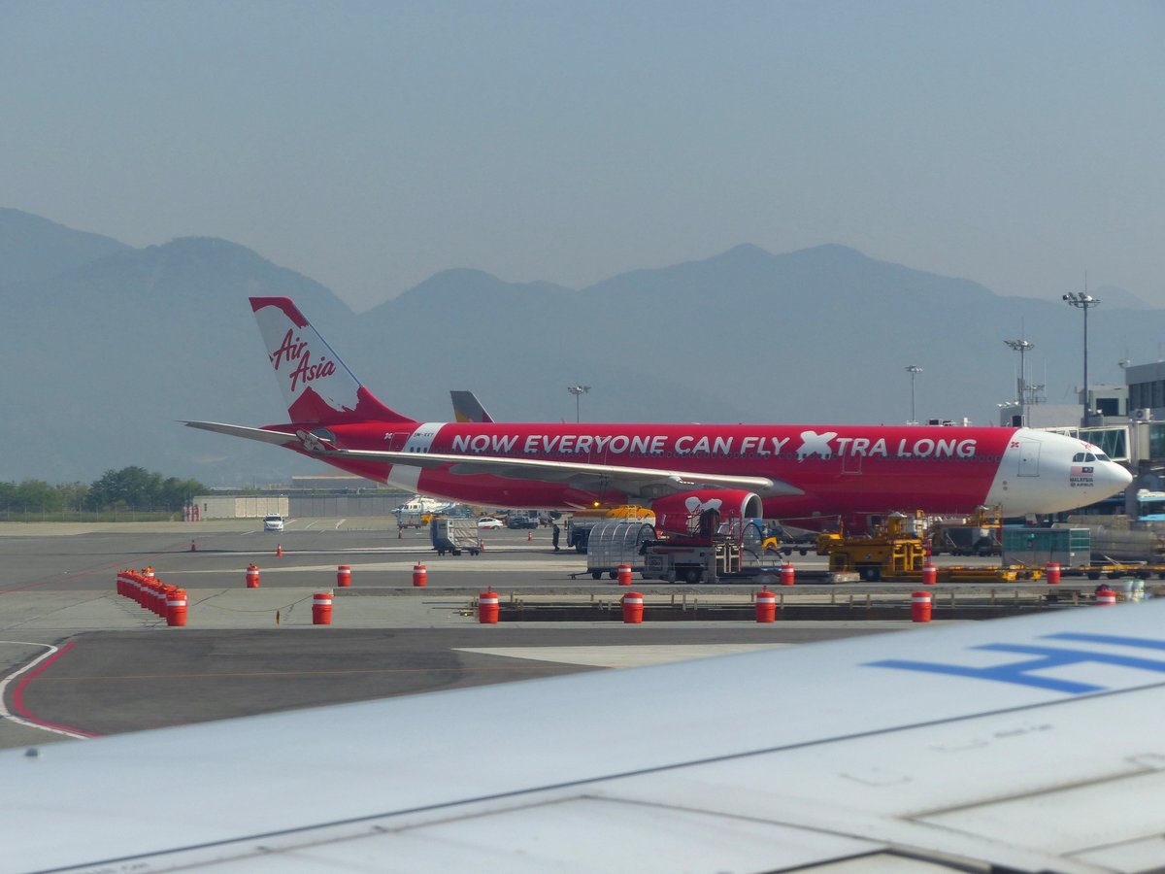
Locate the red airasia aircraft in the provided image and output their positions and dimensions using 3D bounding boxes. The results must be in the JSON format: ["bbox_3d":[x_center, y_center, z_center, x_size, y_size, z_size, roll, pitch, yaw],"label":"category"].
[{"bbox_3d":[5.830,-1.050,369.600,63.700,16.900,60.300,0,-1,27],"label":"red airasia aircraft"}]

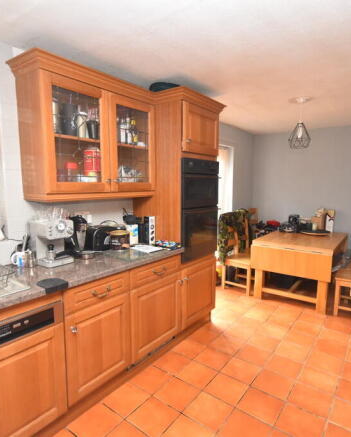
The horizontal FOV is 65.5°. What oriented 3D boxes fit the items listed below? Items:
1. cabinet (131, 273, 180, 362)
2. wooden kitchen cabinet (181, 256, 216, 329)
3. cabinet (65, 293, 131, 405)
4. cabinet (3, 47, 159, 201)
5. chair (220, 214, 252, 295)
[{"bbox_3d":[-0.355,0.745,2.372,0.570,0.575,0.595,4,7,38],"label":"cabinet"},{"bbox_3d":[0.014,0.674,2.848,0.610,0.570,0.605,4,8,38],"label":"wooden kitchen cabinet"},{"bbox_3d":[-0.694,0.788,1.944,0.570,0.575,0.500,4,7,38],"label":"cabinet"},{"bbox_3d":[-0.614,-0.595,2.115,0.365,0.885,1.060,4,8,38],"label":"cabinet"},{"bbox_3d":[0.975,0.499,3.958,0.490,1.060,0.450,4,7,38],"label":"chair"}]

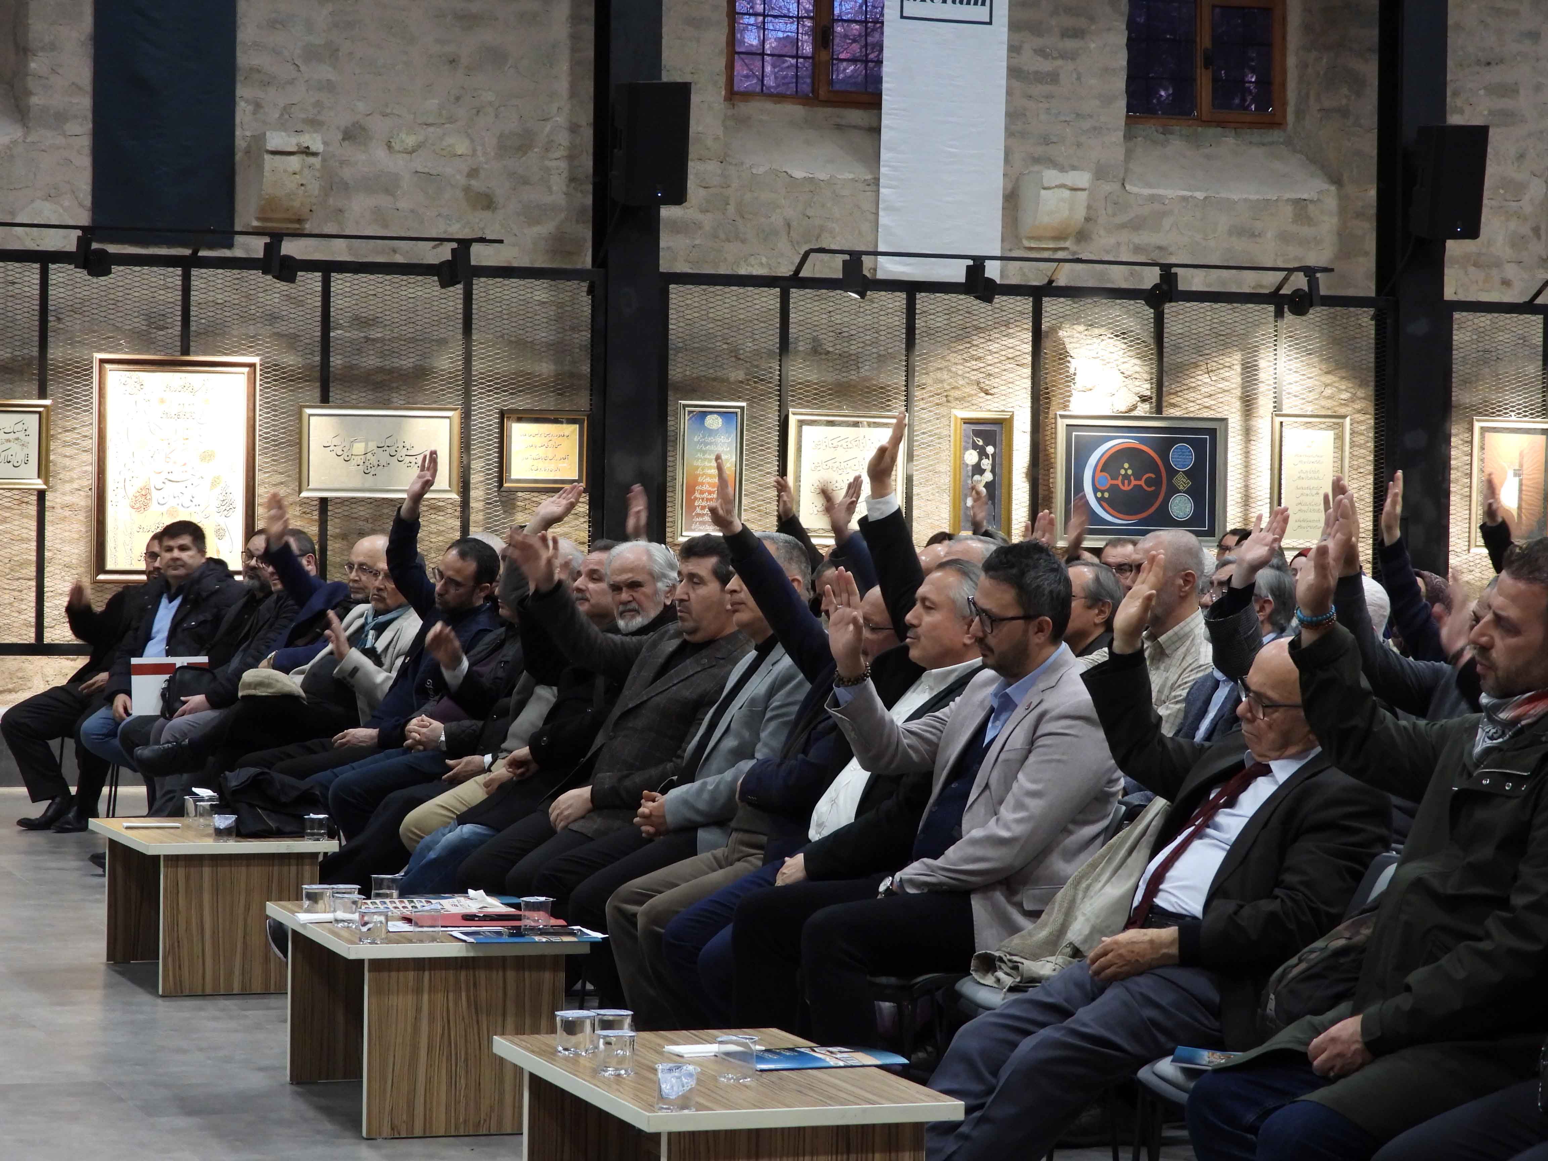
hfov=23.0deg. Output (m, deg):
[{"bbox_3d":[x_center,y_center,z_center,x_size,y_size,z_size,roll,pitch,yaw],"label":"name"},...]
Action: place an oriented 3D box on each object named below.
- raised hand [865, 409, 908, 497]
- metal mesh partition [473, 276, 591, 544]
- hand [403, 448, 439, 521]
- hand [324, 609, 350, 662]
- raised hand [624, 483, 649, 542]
[{"bbox_3d":[0.242,-0.270,8.197,0.055,0.185,0.085,15,1,-21],"label":"raised hand"},{"bbox_3d":[-1.212,-0.592,18.984,0.633,1.827,0.040,0,1,-20],"label":"metal mesh partition"},{"bbox_3d":[-1.106,-0.297,11.883,0.055,0.200,0.085,18,1,-44],"label":"hand"},{"bbox_3d":[-1.367,0.172,11.900,0.080,0.170,0.090,-15,6,-19],"label":"hand"},{"bbox_3d":[-0.426,-0.208,11.800,0.075,0.175,0.090,0,0,-37],"label":"raised hand"}]

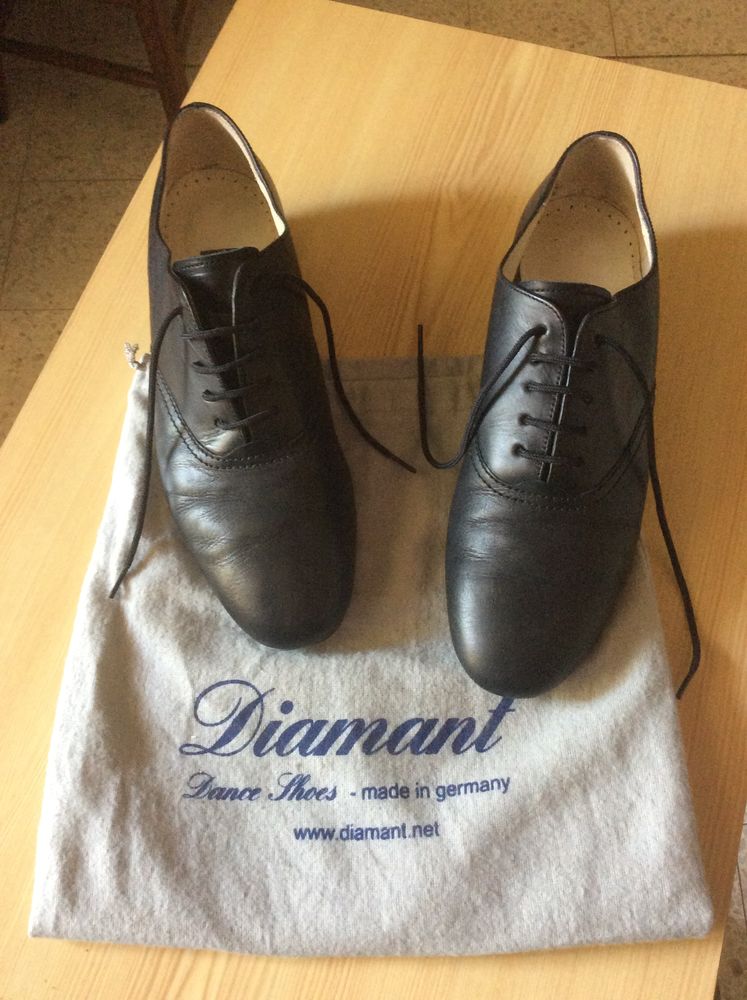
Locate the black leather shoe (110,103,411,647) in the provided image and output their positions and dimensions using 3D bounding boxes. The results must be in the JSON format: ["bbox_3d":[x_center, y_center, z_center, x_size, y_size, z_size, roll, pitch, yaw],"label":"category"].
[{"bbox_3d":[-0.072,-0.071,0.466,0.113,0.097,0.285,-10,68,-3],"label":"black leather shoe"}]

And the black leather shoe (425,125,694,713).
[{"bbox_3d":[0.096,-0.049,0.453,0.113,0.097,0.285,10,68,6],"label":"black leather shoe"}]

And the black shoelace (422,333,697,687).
[{"bbox_3d":[0.088,-0.017,0.446,0.165,0.085,0.180,10,68,6],"label":"black shoelace"}]

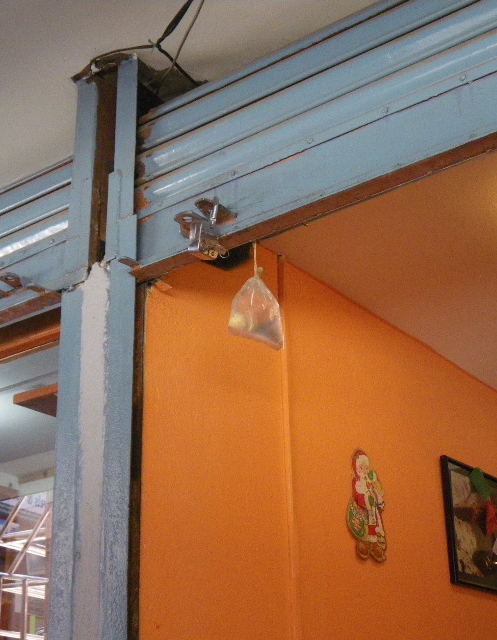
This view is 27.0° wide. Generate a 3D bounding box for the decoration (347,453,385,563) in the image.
[{"bbox_3d":[0.312,0.477,2.698,0.019,0.291,0.197,-18,-28,33],"label":"decoration"}]

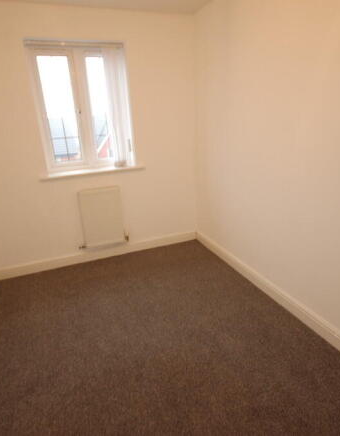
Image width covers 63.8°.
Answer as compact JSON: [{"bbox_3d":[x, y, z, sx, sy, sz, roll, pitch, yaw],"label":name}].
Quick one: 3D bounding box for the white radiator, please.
[{"bbox_3d":[-0.718,-0.014,2.885,0.410,0.595,0.100,-10,21,-18],"label":"white radiator"}]

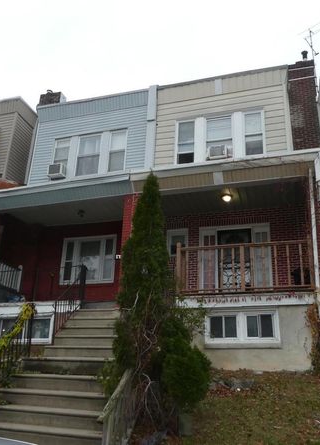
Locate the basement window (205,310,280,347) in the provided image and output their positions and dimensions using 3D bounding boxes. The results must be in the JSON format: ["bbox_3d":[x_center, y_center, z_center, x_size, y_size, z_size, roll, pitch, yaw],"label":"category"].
[{"bbox_3d":[1.591,2.047,7.937,1.415,0.720,0.140,-5,-20,18],"label":"basement window"}]

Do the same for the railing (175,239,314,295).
[{"bbox_3d":[1.660,0.874,8.308,2.683,1.104,0.100,-5,-20,18],"label":"railing"}]

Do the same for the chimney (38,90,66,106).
[{"bbox_3d":[-3.753,-4.151,14.447,0.830,0.620,0.420,-5,-20,18],"label":"chimney"}]

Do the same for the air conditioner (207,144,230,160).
[{"bbox_3d":[1.623,-1.850,11.370,0.494,0.385,0.420,-5,-20,18],"label":"air conditioner"}]

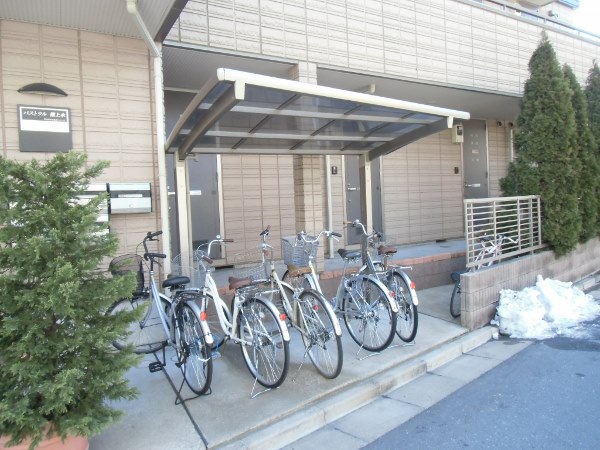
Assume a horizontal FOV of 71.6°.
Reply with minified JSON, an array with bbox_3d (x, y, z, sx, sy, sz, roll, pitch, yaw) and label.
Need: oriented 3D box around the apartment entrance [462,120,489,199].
[{"bbox_3d":[3.620,-1.006,8.557,0.830,2.320,0.120,-4,3,-29],"label":"apartment entrance"}]

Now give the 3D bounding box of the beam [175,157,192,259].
[{"bbox_3d":[-1.238,0.215,4.420,0.095,1.930,0.100,-4,3,-29],"label":"beam"}]

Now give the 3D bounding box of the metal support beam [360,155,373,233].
[{"bbox_3d":[0.878,0.056,5.606,0.090,1.970,0.100,-4,3,-29],"label":"metal support beam"}]

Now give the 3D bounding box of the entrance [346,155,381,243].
[{"bbox_3d":[1.083,-0.841,7.149,0.850,2.300,0.120,-4,3,-29],"label":"entrance"}]

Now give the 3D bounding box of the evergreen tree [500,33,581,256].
[{"bbox_3d":[3.469,-1.009,5.988,1.137,3.532,1.137,-5,4,-39],"label":"evergreen tree"}]

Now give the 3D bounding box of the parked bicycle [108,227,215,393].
[{"bbox_3d":[-1.129,0.677,3.402,0.690,1.137,1.543,-5,4,-36],"label":"parked bicycle"}]

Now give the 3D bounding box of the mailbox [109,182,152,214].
[{"bbox_3d":[-1.628,-0.255,3.994,0.379,0.278,0.162,-4,4,-30],"label":"mailbox"}]

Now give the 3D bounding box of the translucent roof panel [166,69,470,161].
[{"bbox_3d":[0.310,-0.941,4.210,2.950,0.420,1.900,-4,3,-29],"label":"translucent roof panel"}]

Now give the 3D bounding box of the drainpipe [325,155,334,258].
[{"bbox_3d":[0.448,-0.627,6.521,0.070,2.300,0.070,-4,3,-29],"label":"drainpipe"}]

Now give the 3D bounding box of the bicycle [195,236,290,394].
[{"bbox_3d":[-0.599,0.673,3.440,0.690,1.096,1.543,-5,4,-35],"label":"bicycle"}]

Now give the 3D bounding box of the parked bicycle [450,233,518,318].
[{"bbox_3d":[2.154,0.575,4.995,1.462,0.893,0.538,-5,4,-40],"label":"parked bicycle"}]

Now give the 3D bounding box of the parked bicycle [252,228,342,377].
[{"bbox_3d":[-0.111,0.636,3.549,0.670,1.116,1.543,-4,3,-27],"label":"parked bicycle"}]

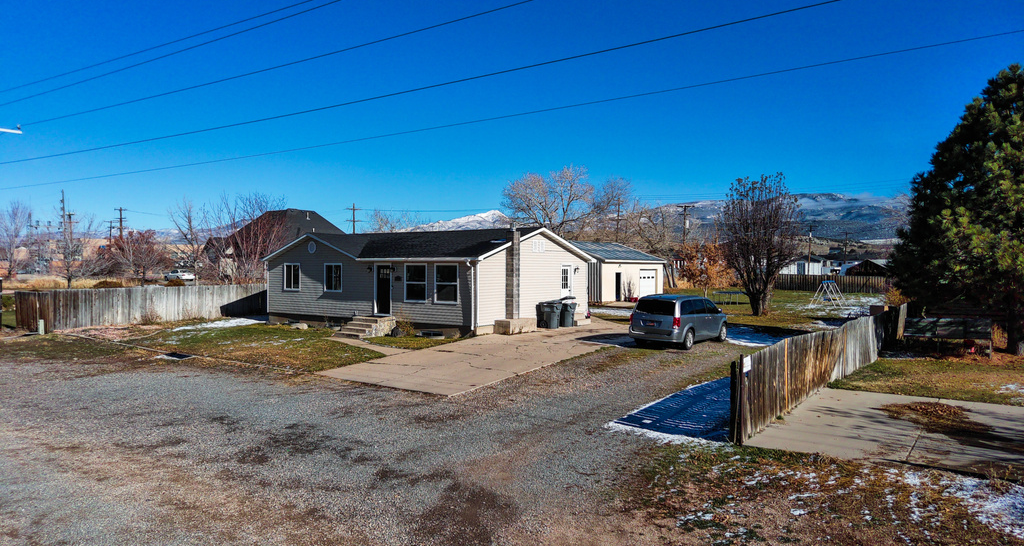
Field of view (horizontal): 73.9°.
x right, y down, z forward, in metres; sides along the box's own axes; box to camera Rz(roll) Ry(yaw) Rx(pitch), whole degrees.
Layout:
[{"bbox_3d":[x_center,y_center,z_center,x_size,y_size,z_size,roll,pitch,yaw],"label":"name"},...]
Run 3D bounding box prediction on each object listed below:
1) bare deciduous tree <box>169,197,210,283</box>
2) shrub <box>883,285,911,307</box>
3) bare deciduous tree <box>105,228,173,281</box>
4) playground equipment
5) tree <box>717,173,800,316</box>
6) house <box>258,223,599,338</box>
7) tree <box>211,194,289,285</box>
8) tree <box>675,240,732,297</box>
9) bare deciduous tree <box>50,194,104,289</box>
[{"bbox_3d":[-27.485,-2.275,57.987,3.236,8.265,3.600,0,0,-25],"label":"bare deciduous tree"},{"bbox_3d":[20.388,1.503,36.008,1.587,1.684,1.587,0,0,0],"label":"shrub"},{"bbox_3d":[-32.847,-1.017,59.997,5.105,5.579,5.600,0,0,-29],"label":"bare deciduous tree"},{"bbox_3d":[21.760,1.416,46.698,1.650,1.740,4.700,1,1,33],"label":"playground equipment"},{"bbox_3d":[13.596,-1.570,37.492,4.630,7.828,4.630,0,0,0],"label":"tree"},{"bbox_3d":[-4.162,0.198,33.040,13.787,4.312,9.063,1,0,36],"label":"house"},{"bbox_3d":[-17.030,-1.628,43.993,5.173,7.284,5.173,0,0,0],"label":"tree"},{"bbox_3d":[15.048,-0.156,52.499,4.861,4.704,4.861,0,0,0],"label":"tree"},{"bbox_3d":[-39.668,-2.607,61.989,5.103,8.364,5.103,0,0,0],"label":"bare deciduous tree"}]

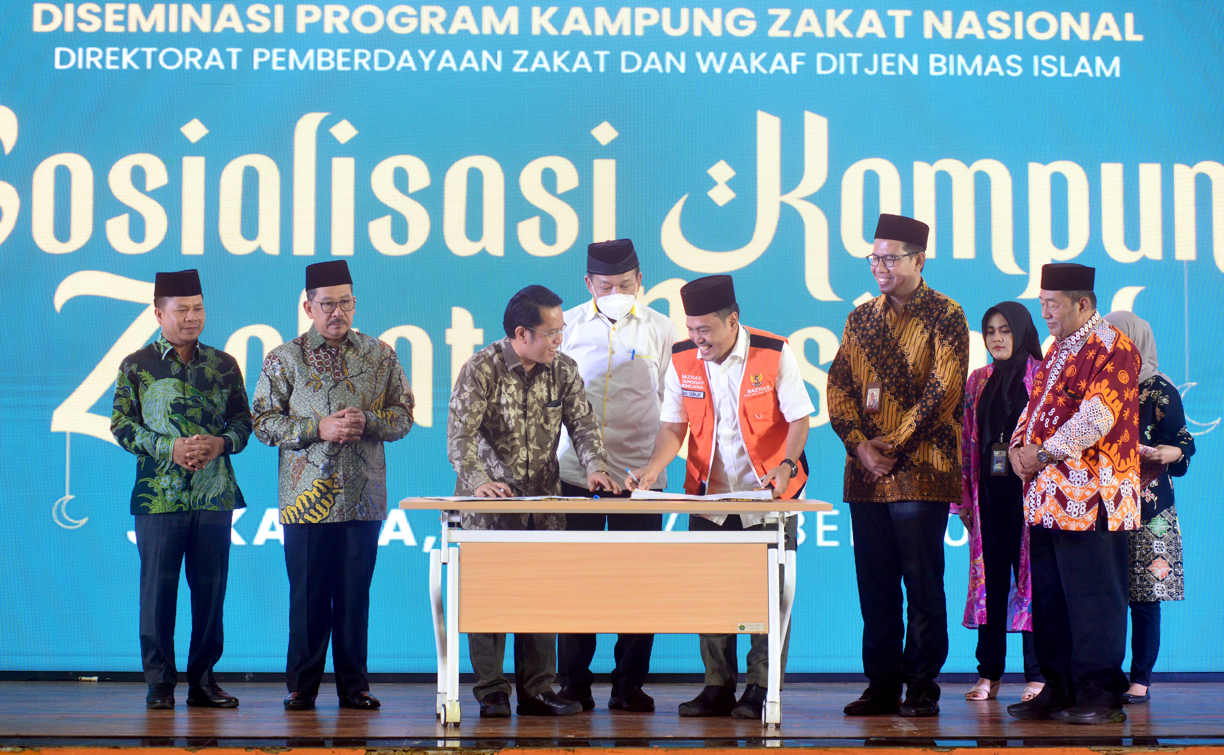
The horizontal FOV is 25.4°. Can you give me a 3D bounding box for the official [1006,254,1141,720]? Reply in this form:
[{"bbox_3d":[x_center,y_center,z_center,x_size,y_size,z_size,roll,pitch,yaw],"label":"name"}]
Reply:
[{"bbox_3d":[1.683,0.417,9.924,0.430,1.667,0.520,1,-1,-38],"label":"official"}]

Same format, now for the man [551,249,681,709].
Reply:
[{"bbox_3d":[0.016,0.366,10.415,0.490,1.785,0.380,0,-1,5],"label":"man"}]

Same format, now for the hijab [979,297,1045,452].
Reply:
[{"bbox_3d":[1.555,0.004,10.621,0.260,0.601,0.280,0,-1,18],"label":"hijab"}]

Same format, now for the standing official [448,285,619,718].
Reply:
[{"bbox_3d":[-0.296,0.456,10.224,0.550,1.599,0.550,0,-1,-27],"label":"standing official"}]

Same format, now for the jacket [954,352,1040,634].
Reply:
[{"bbox_3d":[1.521,0.456,10.644,0.380,1.073,0.290,0,-1,20],"label":"jacket"}]

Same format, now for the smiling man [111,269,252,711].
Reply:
[{"bbox_3d":[-1.642,0.423,10.394,0.530,1.670,0.380,0,-1,-10],"label":"smiling man"}]

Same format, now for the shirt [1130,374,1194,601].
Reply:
[{"bbox_3d":[2.094,0.426,10.554,0.340,0.879,0.390,1,-1,-35],"label":"shirt"}]

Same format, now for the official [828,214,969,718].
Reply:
[{"bbox_3d":[1.063,0.325,10.096,0.510,1.858,0.380,-1,-1,33],"label":"official"}]

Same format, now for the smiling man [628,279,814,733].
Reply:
[{"bbox_3d":[0.422,0.434,10.214,0.600,1.642,0.550,0,-1,22],"label":"smiling man"}]

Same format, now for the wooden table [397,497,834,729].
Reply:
[{"bbox_3d":[0.007,0.855,9.872,1.530,0.790,0.570,0,-1,-2],"label":"wooden table"}]

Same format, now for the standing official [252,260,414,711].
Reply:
[{"bbox_3d":[-1.065,0.407,10.355,0.600,1.703,0.380,0,-1,-12],"label":"standing official"}]

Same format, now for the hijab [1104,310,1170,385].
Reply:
[{"bbox_3d":[2.029,-0.104,10.583,0.290,0.316,0.260,1,-1,-30],"label":"hijab"}]

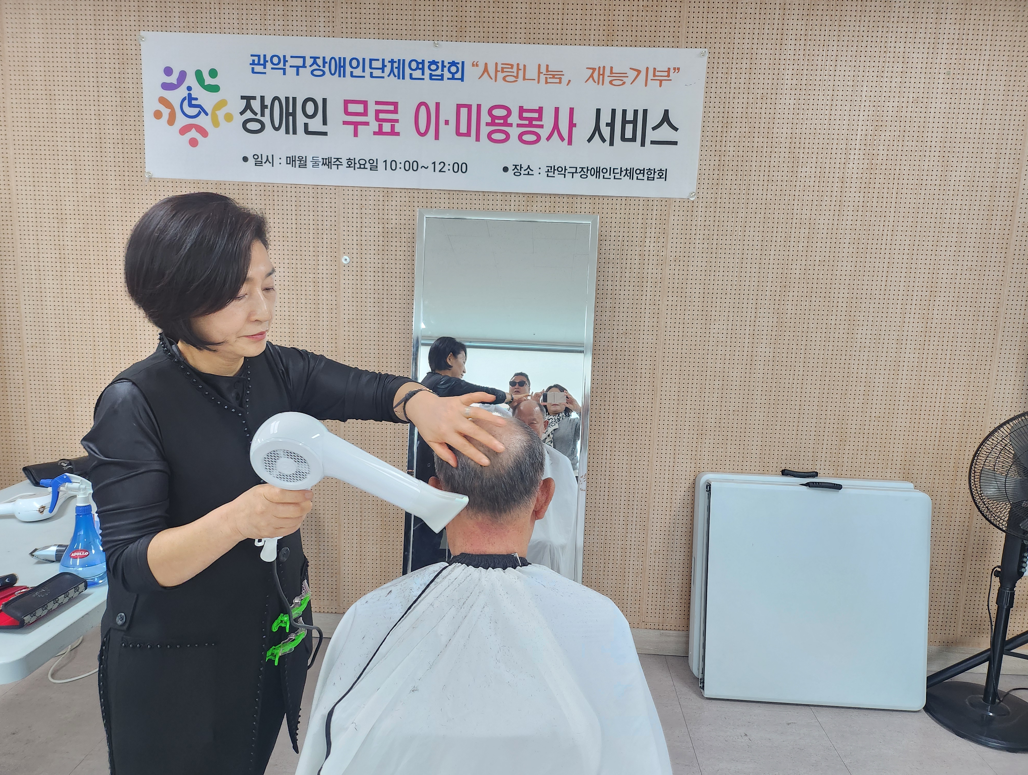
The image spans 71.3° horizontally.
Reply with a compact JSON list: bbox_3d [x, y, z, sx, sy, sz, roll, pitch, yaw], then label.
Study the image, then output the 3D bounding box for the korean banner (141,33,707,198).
[{"bbox_3d":[-0.337,-0.971,2.554,2.000,0.500,0.010,2,9,2],"label":"korean banner"}]

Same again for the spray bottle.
[{"bbox_3d":[-1.005,0.321,1.648,0.145,0.249,0.112,1,9,-8],"label":"spray bottle"}]

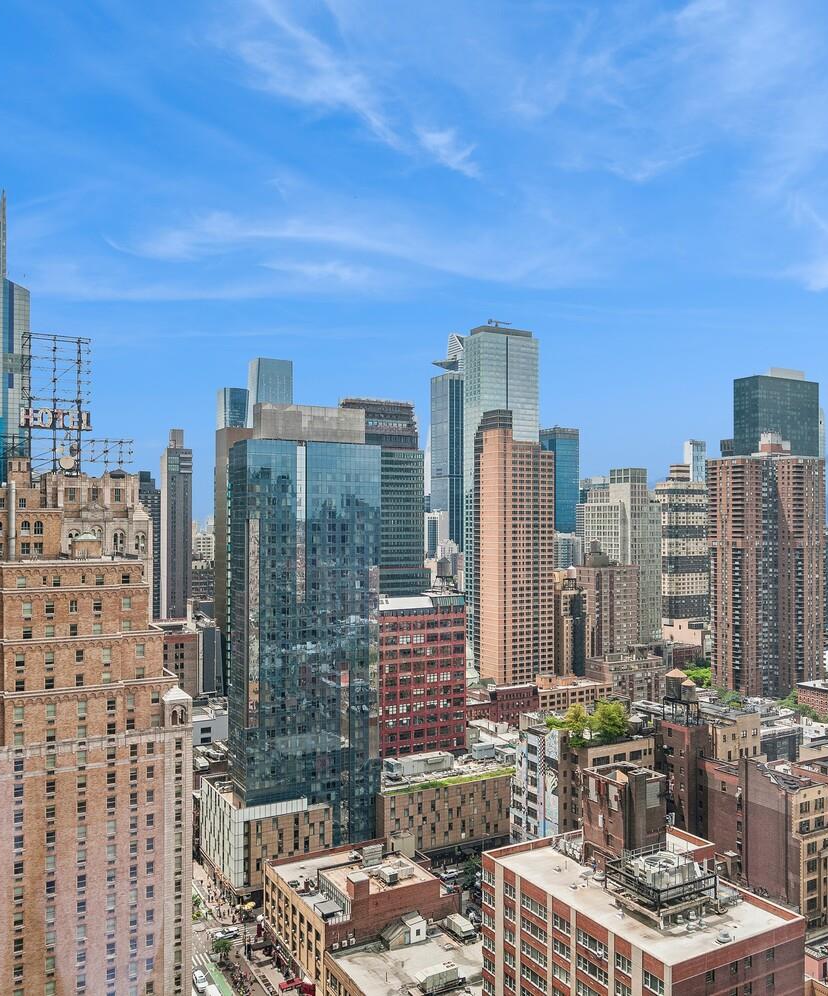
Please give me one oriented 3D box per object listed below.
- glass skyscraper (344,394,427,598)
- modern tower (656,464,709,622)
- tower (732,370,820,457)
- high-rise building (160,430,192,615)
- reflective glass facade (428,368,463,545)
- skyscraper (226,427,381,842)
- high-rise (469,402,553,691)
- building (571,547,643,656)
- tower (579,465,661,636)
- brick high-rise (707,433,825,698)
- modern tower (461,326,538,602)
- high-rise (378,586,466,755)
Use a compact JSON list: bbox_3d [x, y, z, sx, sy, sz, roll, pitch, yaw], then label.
[{"bbox_3d":[-29.060,25.360,430.780,52.000,148.400,42.000,1,-1,-30],"label":"glass skyscraper"},{"bbox_3d":[171.160,41.860,514.970,36.000,123.600,20.000,1,-1,-30],"label":"modern tower"},{"bbox_3d":[257.980,10.420,563.420,64.000,192.700,22.000,1,-1,-30],"label":"tower"},{"bbox_3d":[-153.290,28.170,509.910,15.000,143.400,22.000,1,-1,-30],"label":"high-rise building"},{"bbox_3d":[68.050,-33.630,1204.960,62.000,305.700,54.000,1,-1,-30],"label":"reflective glass facade"},{"bbox_3d":[-29.600,35.720,211.920,37.000,116.900,17.000,1,-1,-30],"label":"skyscraper"},{"bbox_3d":[44.800,28.700,360.990,34.000,136.000,22.700,0,-1,-29],"label":"high-rise"},{"bbox_3d":[93.310,61.980,385.560,27.800,72.100,20.600,0,-1,-29],"label":"building"},{"bbox_3d":[129.180,42.960,489.390,27.000,120.200,40.000,1,-1,-30],"label":"tower"},{"bbox_3d":[181.200,33.940,408.240,39.100,130.800,39.100,0,-1,-29],"label":"brick high-rise"},{"bbox_3d":[45.240,3.810,422.410,35.000,187.500,23.700,0,-1,-29],"label":"modern tower"},{"bbox_3d":[-4.790,63.040,262.180,33.000,64.400,28.000,1,-1,-30],"label":"high-rise"}]

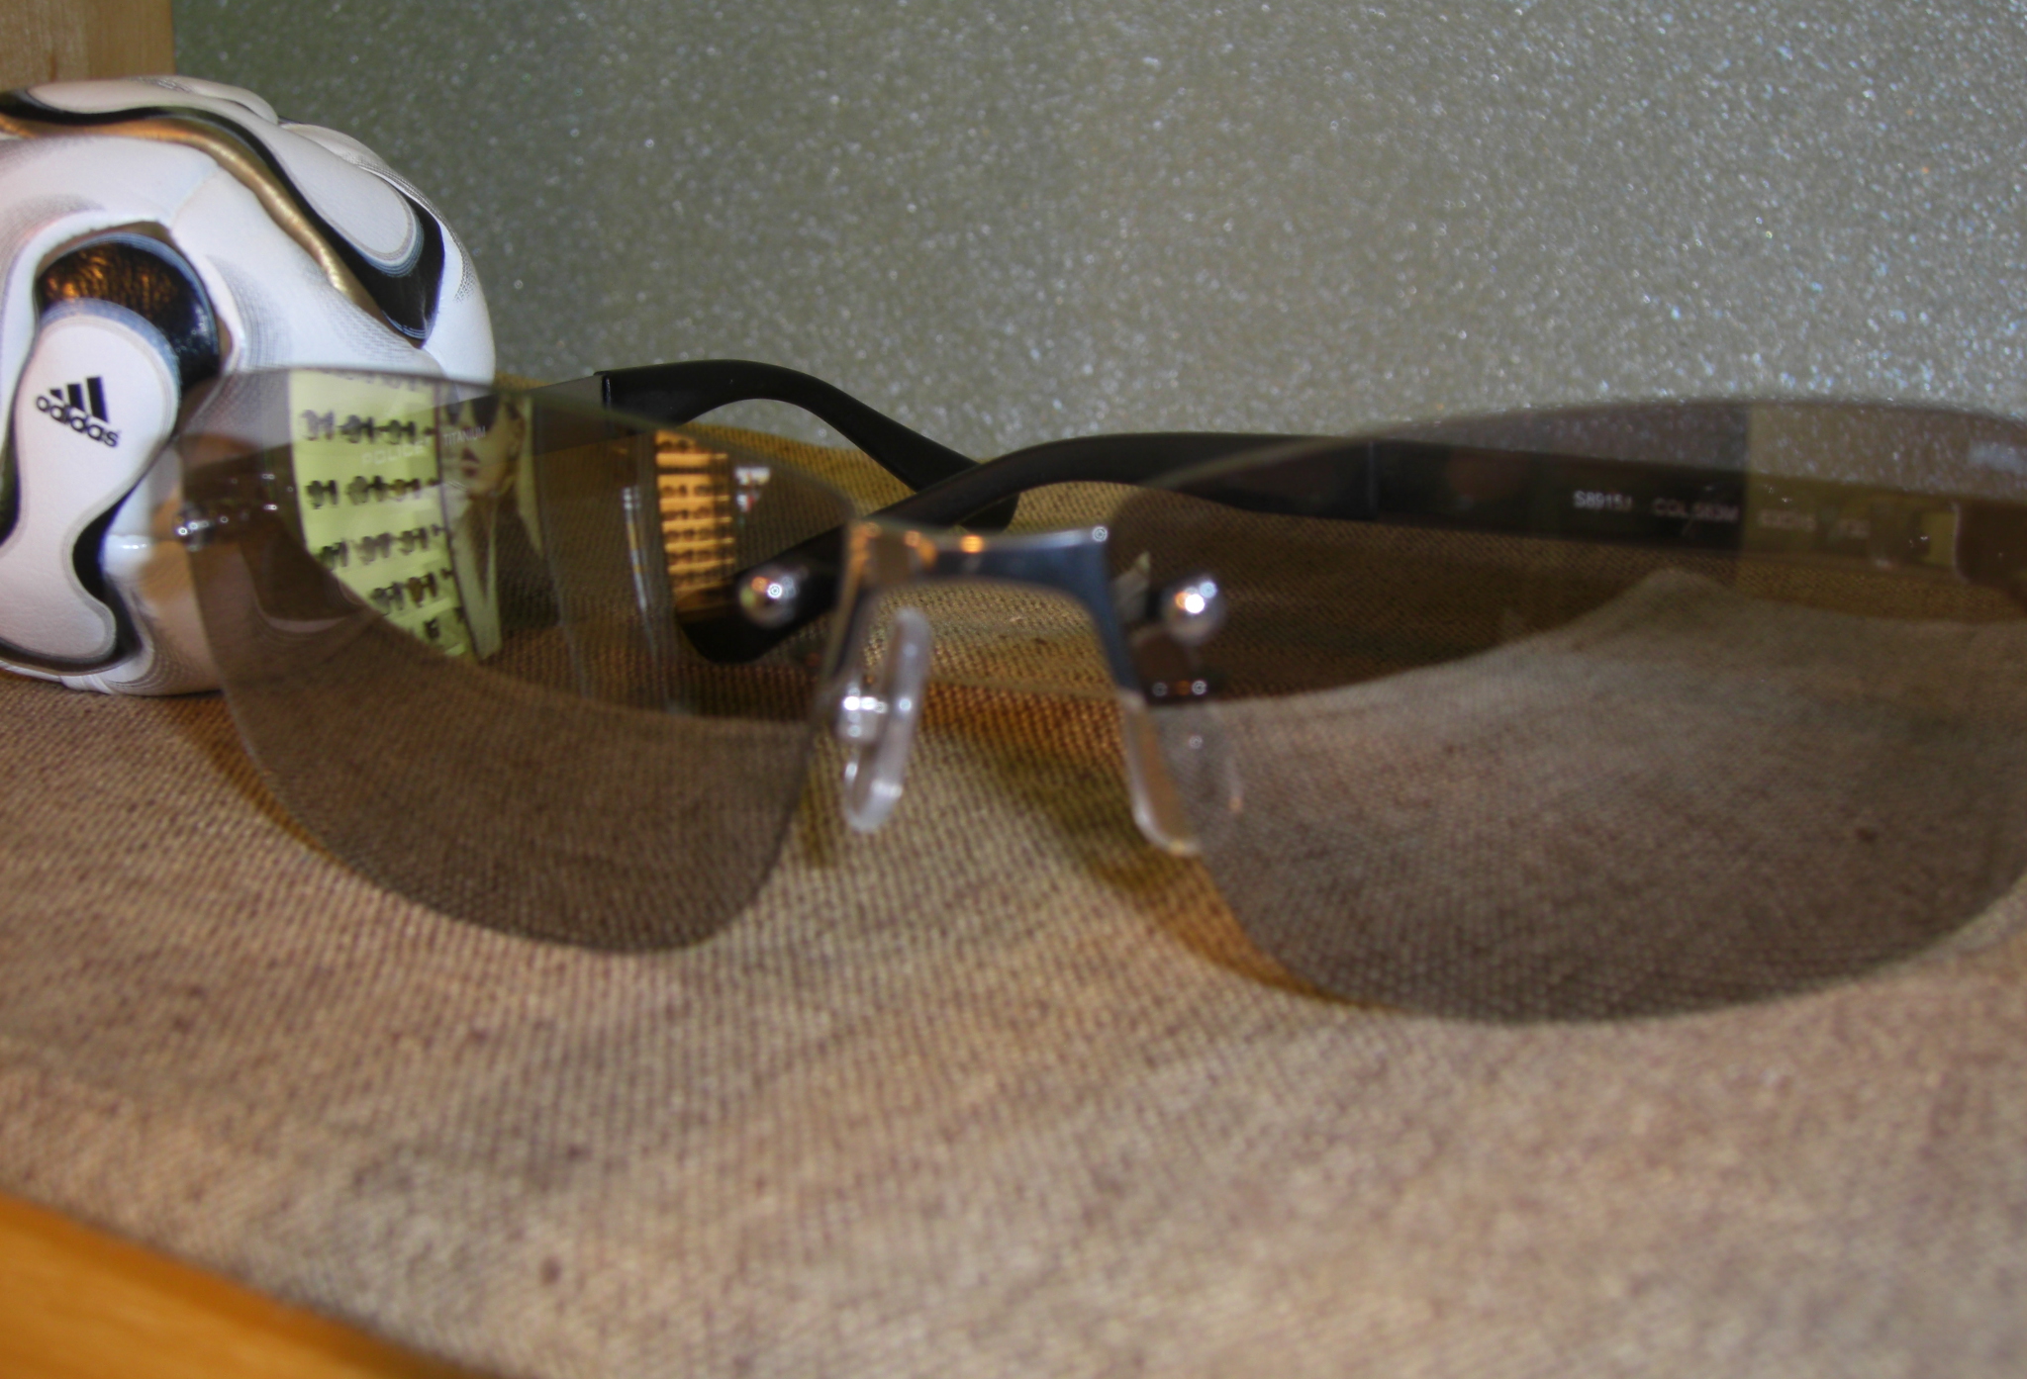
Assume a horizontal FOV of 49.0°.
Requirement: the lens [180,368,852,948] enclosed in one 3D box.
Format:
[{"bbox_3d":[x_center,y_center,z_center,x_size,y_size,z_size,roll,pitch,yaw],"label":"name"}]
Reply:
[{"bbox_3d":[-0.039,-0.002,0.154,0.063,0.041,0.012,10,27,29],"label":"lens"}]

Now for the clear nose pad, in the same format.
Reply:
[{"bbox_3d":[-0.009,0.002,0.150,0.004,0.015,0.007,5,15,-14],"label":"clear nose pad"}]

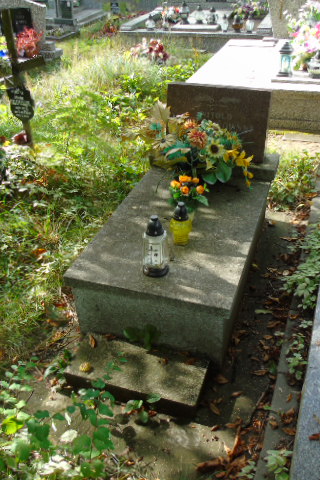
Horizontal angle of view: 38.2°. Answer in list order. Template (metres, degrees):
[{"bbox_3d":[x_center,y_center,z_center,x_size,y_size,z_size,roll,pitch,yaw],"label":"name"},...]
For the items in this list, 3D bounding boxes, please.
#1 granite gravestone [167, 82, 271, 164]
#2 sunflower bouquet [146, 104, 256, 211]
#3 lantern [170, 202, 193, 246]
[{"bbox_3d":[0.314,-0.644,2.544,0.551,0.398,0.055,10,38,17],"label":"granite gravestone"},{"bbox_3d":[0.181,-0.419,2.262,0.500,0.380,0.370,10,37,18],"label":"sunflower bouquet"},{"bbox_3d":[0.089,-0.071,1.963,0.093,0.191,0.093,-2,35,1],"label":"lantern"}]

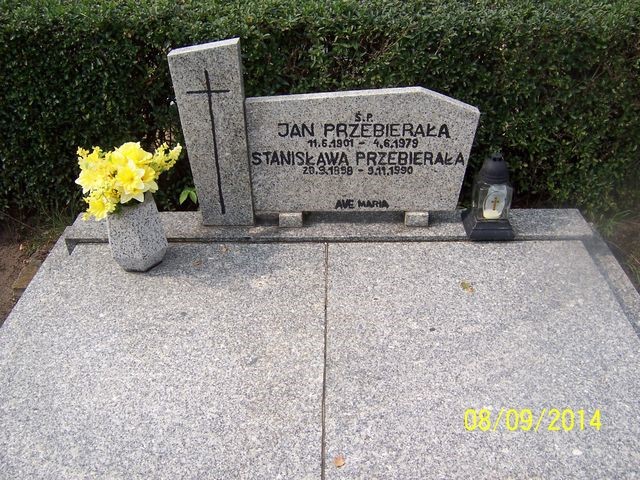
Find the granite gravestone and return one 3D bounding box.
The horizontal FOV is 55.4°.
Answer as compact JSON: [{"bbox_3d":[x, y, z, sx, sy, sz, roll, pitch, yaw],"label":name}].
[{"bbox_3d":[0.027,-0.339,2.006,0.954,0.632,0.085,0,33,1],"label":"granite gravestone"}]

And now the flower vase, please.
[{"bbox_3d":[-0.592,-0.034,1.946,0.190,0.245,0.168,0,33,1],"label":"flower vase"}]

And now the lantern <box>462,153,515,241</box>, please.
[{"bbox_3d":[0.582,-0.165,2.045,0.152,0.283,0.155,0,33,1],"label":"lantern"}]

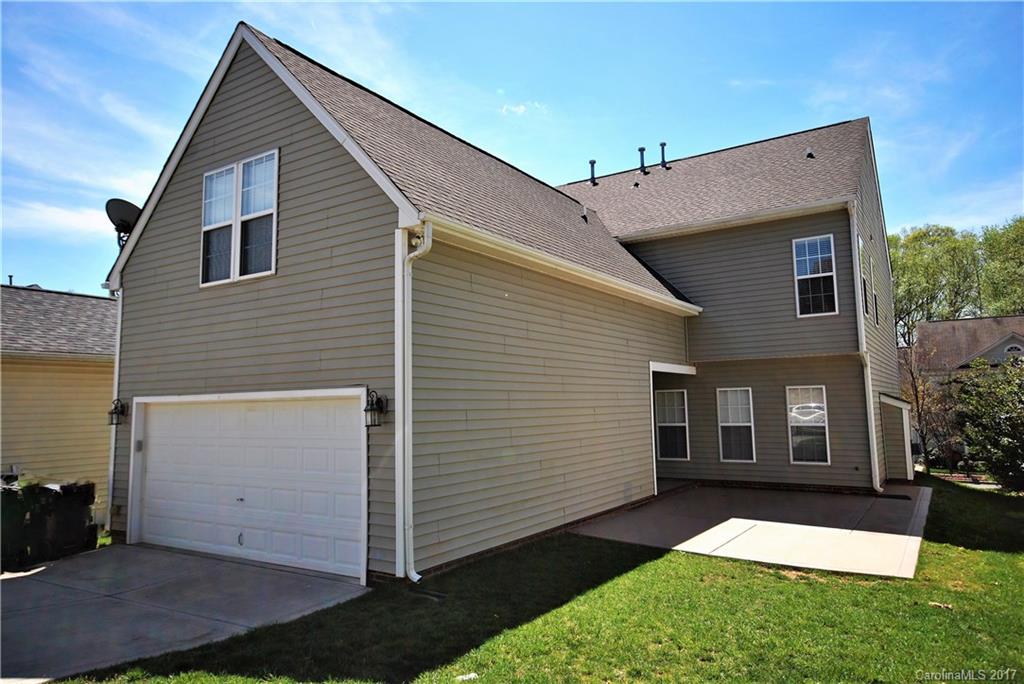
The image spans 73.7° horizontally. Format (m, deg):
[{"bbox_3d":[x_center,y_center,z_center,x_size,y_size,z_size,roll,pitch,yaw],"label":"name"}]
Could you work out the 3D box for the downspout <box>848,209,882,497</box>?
[{"bbox_3d":[7.312,0.114,14.113,0.200,5.940,0.810,-5,-7,33],"label":"downspout"}]

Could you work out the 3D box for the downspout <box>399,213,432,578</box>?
[{"bbox_3d":[-1.031,0.625,7.603,0.350,3.980,0.075,-5,-7,33],"label":"downspout"}]

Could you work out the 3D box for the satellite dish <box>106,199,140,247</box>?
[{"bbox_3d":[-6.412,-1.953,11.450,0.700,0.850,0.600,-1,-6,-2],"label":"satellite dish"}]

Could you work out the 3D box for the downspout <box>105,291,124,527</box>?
[{"bbox_3d":[-6.480,1.065,11.083,0.330,3.880,0.080,-5,-7,33],"label":"downspout"}]

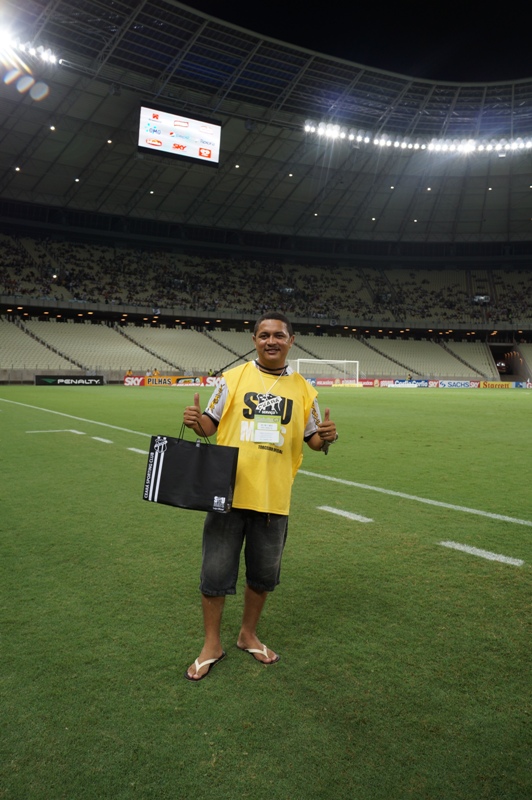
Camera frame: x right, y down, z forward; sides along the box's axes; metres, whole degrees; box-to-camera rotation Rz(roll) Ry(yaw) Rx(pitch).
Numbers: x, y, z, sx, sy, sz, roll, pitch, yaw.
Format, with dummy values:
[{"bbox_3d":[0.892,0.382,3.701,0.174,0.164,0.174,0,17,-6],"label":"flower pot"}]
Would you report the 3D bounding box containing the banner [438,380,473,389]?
[{"bbox_3d":[22.659,-1.890,71.887,6.150,0.863,0.200,-1,3,-35],"label":"banner"}]

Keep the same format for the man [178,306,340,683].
[{"bbox_3d":[-0.026,0.412,2.844,0.710,1.690,0.470,1,3,-2],"label":"man"}]

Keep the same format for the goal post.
[{"bbox_3d":[5.466,-2.417,57.197,7.500,2.520,1.650,-1,3,-35],"label":"goal post"}]

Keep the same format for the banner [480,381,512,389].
[{"bbox_3d":[29.159,-1.936,75.929,6.827,0.863,0.200,-1,3,-35],"label":"banner"}]

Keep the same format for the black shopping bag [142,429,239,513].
[{"bbox_3d":[-0.331,0.313,2.664,0.395,0.330,0.100,8,3,14],"label":"black shopping bag"}]

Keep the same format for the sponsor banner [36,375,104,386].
[{"bbox_3d":[-15.379,-1.592,47.265,5.289,0.820,0.200,-1,3,-35],"label":"sponsor banner"}]

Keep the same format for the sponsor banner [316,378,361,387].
[{"bbox_3d":[7.470,-1.777,62.250,5.977,0.863,0.200,-1,3,-35],"label":"sponsor banner"}]

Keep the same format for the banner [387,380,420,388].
[{"bbox_3d":[15.606,-1.839,67.453,5.442,0.863,0.200,-1,3,-35],"label":"banner"}]

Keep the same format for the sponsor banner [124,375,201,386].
[{"bbox_3d":[-8.602,-1.621,50.847,7.223,0.863,0.200,-1,3,-35],"label":"sponsor banner"}]

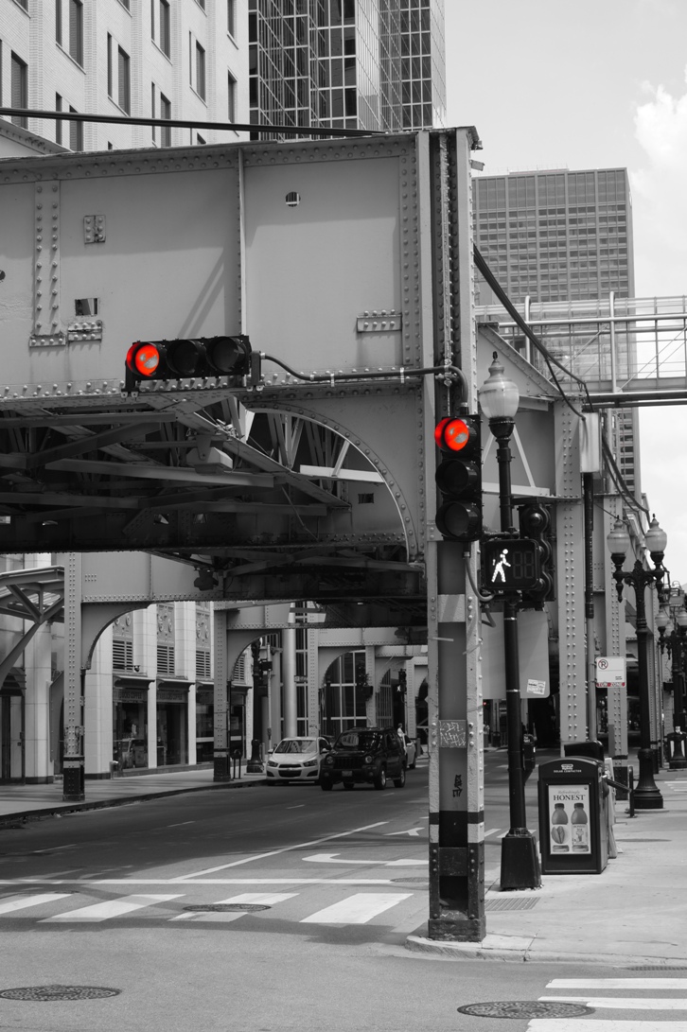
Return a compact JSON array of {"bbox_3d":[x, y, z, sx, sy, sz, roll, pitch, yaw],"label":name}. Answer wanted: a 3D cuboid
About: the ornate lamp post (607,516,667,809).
[{"bbox_3d":[5.923,2.832,38.014,1.180,5.740,0.580,-2,-7,10],"label":"ornate lamp post"}]

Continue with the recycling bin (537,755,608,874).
[{"bbox_3d":[2.518,3.268,21.000,0.680,1.260,0.650,-2,-7,11],"label":"recycling bin"}]

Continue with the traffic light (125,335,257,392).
[{"bbox_3d":[-1.282,-1.280,16.100,1.080,0.420,0.420,-2,-7,10],"label":"traffic light"}]

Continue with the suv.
[{"bbox_3d":[0.589,7.162,56.812,1.820,1.800,4.430,-2,-7,10],"label":"suv"}]

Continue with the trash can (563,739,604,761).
[{"bbox_3d":[2.913,3.378,23.162,0.520,1.360,0.560,-2,-7,10],"label":"trash can"}]

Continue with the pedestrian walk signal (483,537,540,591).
[{"bbox_3d":[1.448,0.421,16.500,0.460,0.440,0.220,-2,-7,11],"label":"pedestrian walk signal"}]

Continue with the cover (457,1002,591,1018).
[{"bbox_3d":[1.124,3.067,11.844,0.840,0.040,0.840,-2,-7,10],"label":"cover"}]

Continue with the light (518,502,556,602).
[{"bbox_3d":[2.022,0.384,20.000,0.370,1.070,0.400,-2,-7,10],"label":"light"}]

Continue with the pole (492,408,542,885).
[{"bbox_3d":[1.726,1.349,19.719,0.380,4.800,0.380,-3,-7,10],"label":"pole"}]

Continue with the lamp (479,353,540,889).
[{"bbox_3d":[1.714,1.011,19.757,0.400,5.480,0.400,-3,-7,10],"label":"lamp"}]

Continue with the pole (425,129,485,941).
[{"bbox_3d":[0.937,0.074,16.301,0.430,6.840,0.470,-1,-7,10],"label":"pole"}]

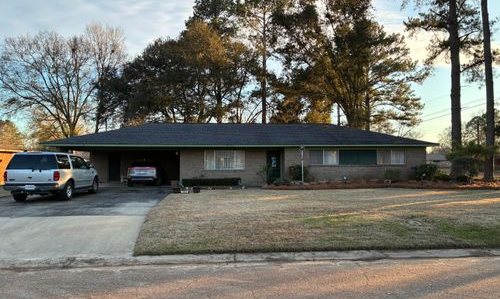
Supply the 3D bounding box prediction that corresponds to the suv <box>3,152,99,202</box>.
[{"bbox_3d":[-8.217,1.128,16.195,2.000,1.900,5.200,0,-3,-5],"label":"suv"}]

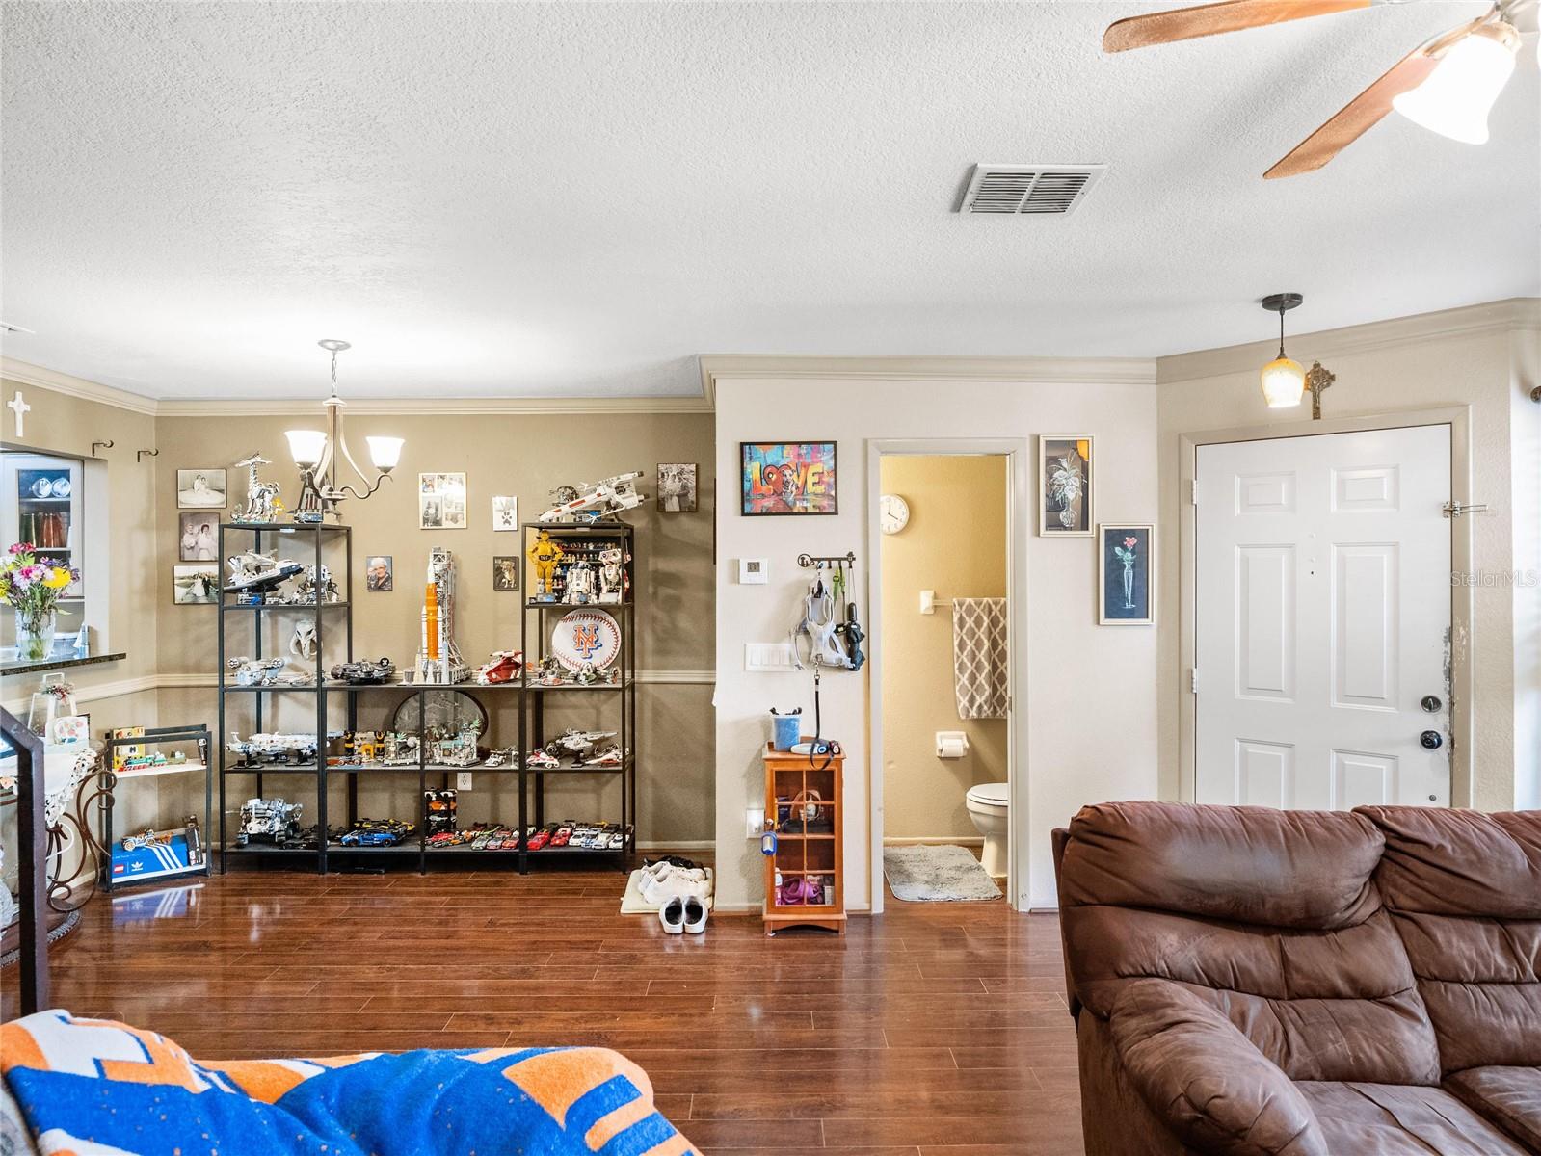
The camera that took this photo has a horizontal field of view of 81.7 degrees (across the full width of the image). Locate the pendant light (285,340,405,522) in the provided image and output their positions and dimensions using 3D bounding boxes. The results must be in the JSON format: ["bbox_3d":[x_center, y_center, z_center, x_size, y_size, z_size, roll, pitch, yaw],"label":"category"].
[{"bbox_3d":[-1.715,-0.610,3.600,0.490,0.670,0.510,0,1,0],"label":"pendant light"}]

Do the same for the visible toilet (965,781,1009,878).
[{"bbox_3d":[1.330,1.110,4.470,0.700,0.730,0.410,0,1,-1],"label":"visible toilet"}]

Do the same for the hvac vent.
[{"bbox_3d":[0.623,-0.931,2.151,0.298,0.020,0.288,0,1,0],"label":"hvac vent"}]

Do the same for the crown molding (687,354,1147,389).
[{"bbox_3d":[0.700,-0.915,3.920,2.010,0.100,0.075,0,1,-1],"label":"crown molding"}]

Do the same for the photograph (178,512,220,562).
[{"bbox_3d":[-3.090,-0.222,4.810,0.224,0.263,0.020,0,1,-1],"label":"photograph"}]

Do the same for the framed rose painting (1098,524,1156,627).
[{"bbox_3d":[1.585,-0.015,3.965,0.243,0.446,0.025,0,1,-1],"label":"framed rose painting"}]

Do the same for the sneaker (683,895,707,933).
[{"bbox_3d":[-0.328,1.430,3.860,0.102,0.110,0.280,0,1,-2],"label":"sneaker"}]

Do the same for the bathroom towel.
[{"bbox_3d":[1.170,0.438,4.840,0.360,0.655,0.070,0,0,0],"label":"bathroom towel"}]

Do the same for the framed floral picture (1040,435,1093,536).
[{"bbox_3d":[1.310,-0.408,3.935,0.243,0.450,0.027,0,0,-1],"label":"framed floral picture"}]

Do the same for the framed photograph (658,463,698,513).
[{"bbox_3d":[-0.502,-0.486,4.815,0.208,0.260,0.025,0,0,0],"label":"framed photograph"}]

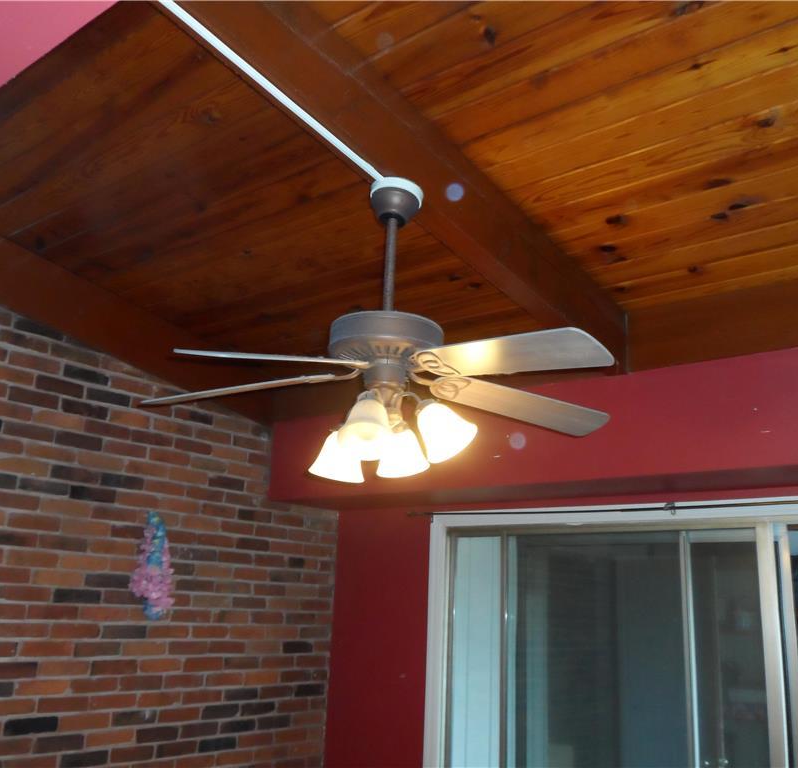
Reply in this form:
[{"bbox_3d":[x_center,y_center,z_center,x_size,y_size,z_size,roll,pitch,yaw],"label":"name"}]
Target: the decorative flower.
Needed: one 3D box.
[{"bbox_3d":[-1.043,0.782,3.559,0.110,0.460,0.185,-10,-20,41],"label":"decorative flower"}]

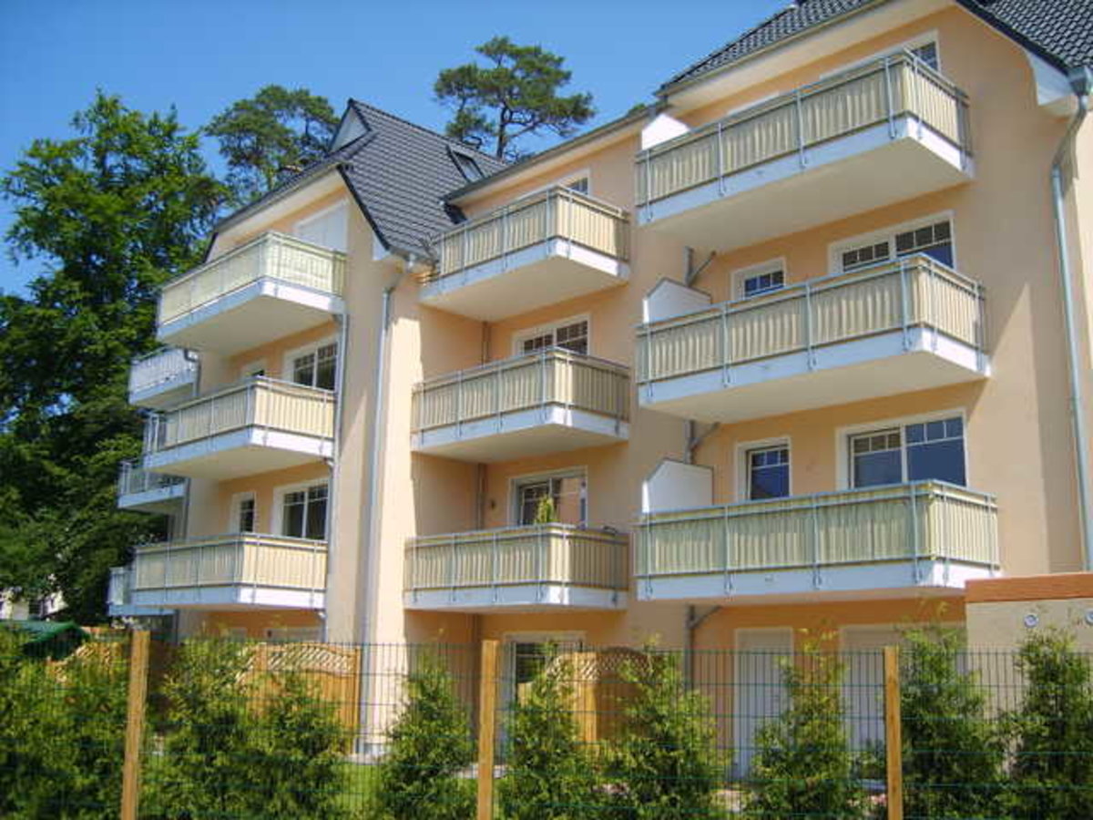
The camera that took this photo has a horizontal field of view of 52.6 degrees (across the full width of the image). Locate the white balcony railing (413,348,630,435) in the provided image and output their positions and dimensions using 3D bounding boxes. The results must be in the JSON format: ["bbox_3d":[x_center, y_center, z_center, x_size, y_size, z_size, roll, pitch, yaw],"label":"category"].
[{"bbox_3d":[-0.512,-0.072,19.560,1.802,1.020,3.675,13,-18,-43],"label":"white balcony railing"}]

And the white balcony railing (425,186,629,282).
[{"bbox_3d":[-0.462,-2.819,20.112,1.792,1.014,3.689,13,-18,-43],"label":"white balcony railing"}]

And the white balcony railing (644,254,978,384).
[{"bbox_3d":[3.556,-0.930,15.502,1.740,1.020,4.520,13,-18,-43],"label":"white balcony railing"}]

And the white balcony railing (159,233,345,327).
[{"bbox_3d":[-6.051,-2.380,22.483,1.703,1.014,4.328,13,-18,-43],"label":"white balcony railing"}]

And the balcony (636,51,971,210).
[{"bbox_3d":[3.604,-3.664,16.102,1.744,1.014,4.494,13,-18,-43],"label":"balcony"}]

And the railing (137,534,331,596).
[{"bbox_3d":[-6.156,3.076,21.226,1.703,1.014,4.328,13,-18,-43],"label":"railing"}]

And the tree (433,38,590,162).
[{"bbox_3d":[-1.713,-2.294,42.031,6.500,26.468,6.500,13,-18,-43],"label":"tree"}]

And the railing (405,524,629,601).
[{"bbox_3d":[-0.564,2.656,18.932,1.802,1.020,3.675,13,-18,-43],"label":"railing"}]

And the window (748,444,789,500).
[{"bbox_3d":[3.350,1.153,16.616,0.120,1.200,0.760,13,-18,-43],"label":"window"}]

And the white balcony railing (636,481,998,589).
[{"bbox_3d":[3.499,1.792,14.846,1.744,1.014,4.494,13,-18,-43],"label":"white balcony railing"}]

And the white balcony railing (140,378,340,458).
[{"bbox_3d":[-6.119,0.364,21.912,1.754,1.020,4.370,13,-18,-43],"label":"white balcony railing"}]

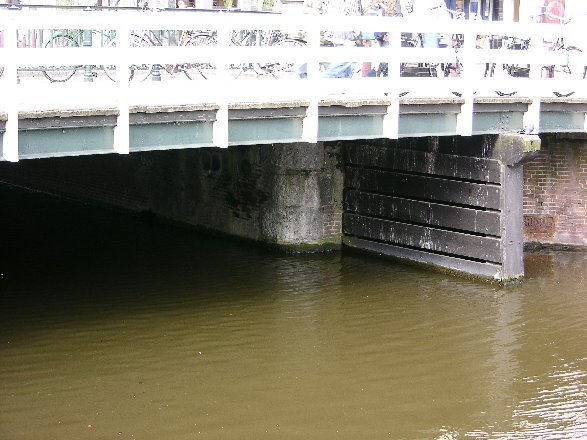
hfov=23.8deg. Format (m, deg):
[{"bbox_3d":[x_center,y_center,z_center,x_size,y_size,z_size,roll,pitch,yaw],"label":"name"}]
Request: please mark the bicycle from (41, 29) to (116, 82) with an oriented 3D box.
[{"bbox_3d":[-2.978,-2.584,20.628,1.800,1.080,0.580,-7,11,-40],"label":"bicycle"}]

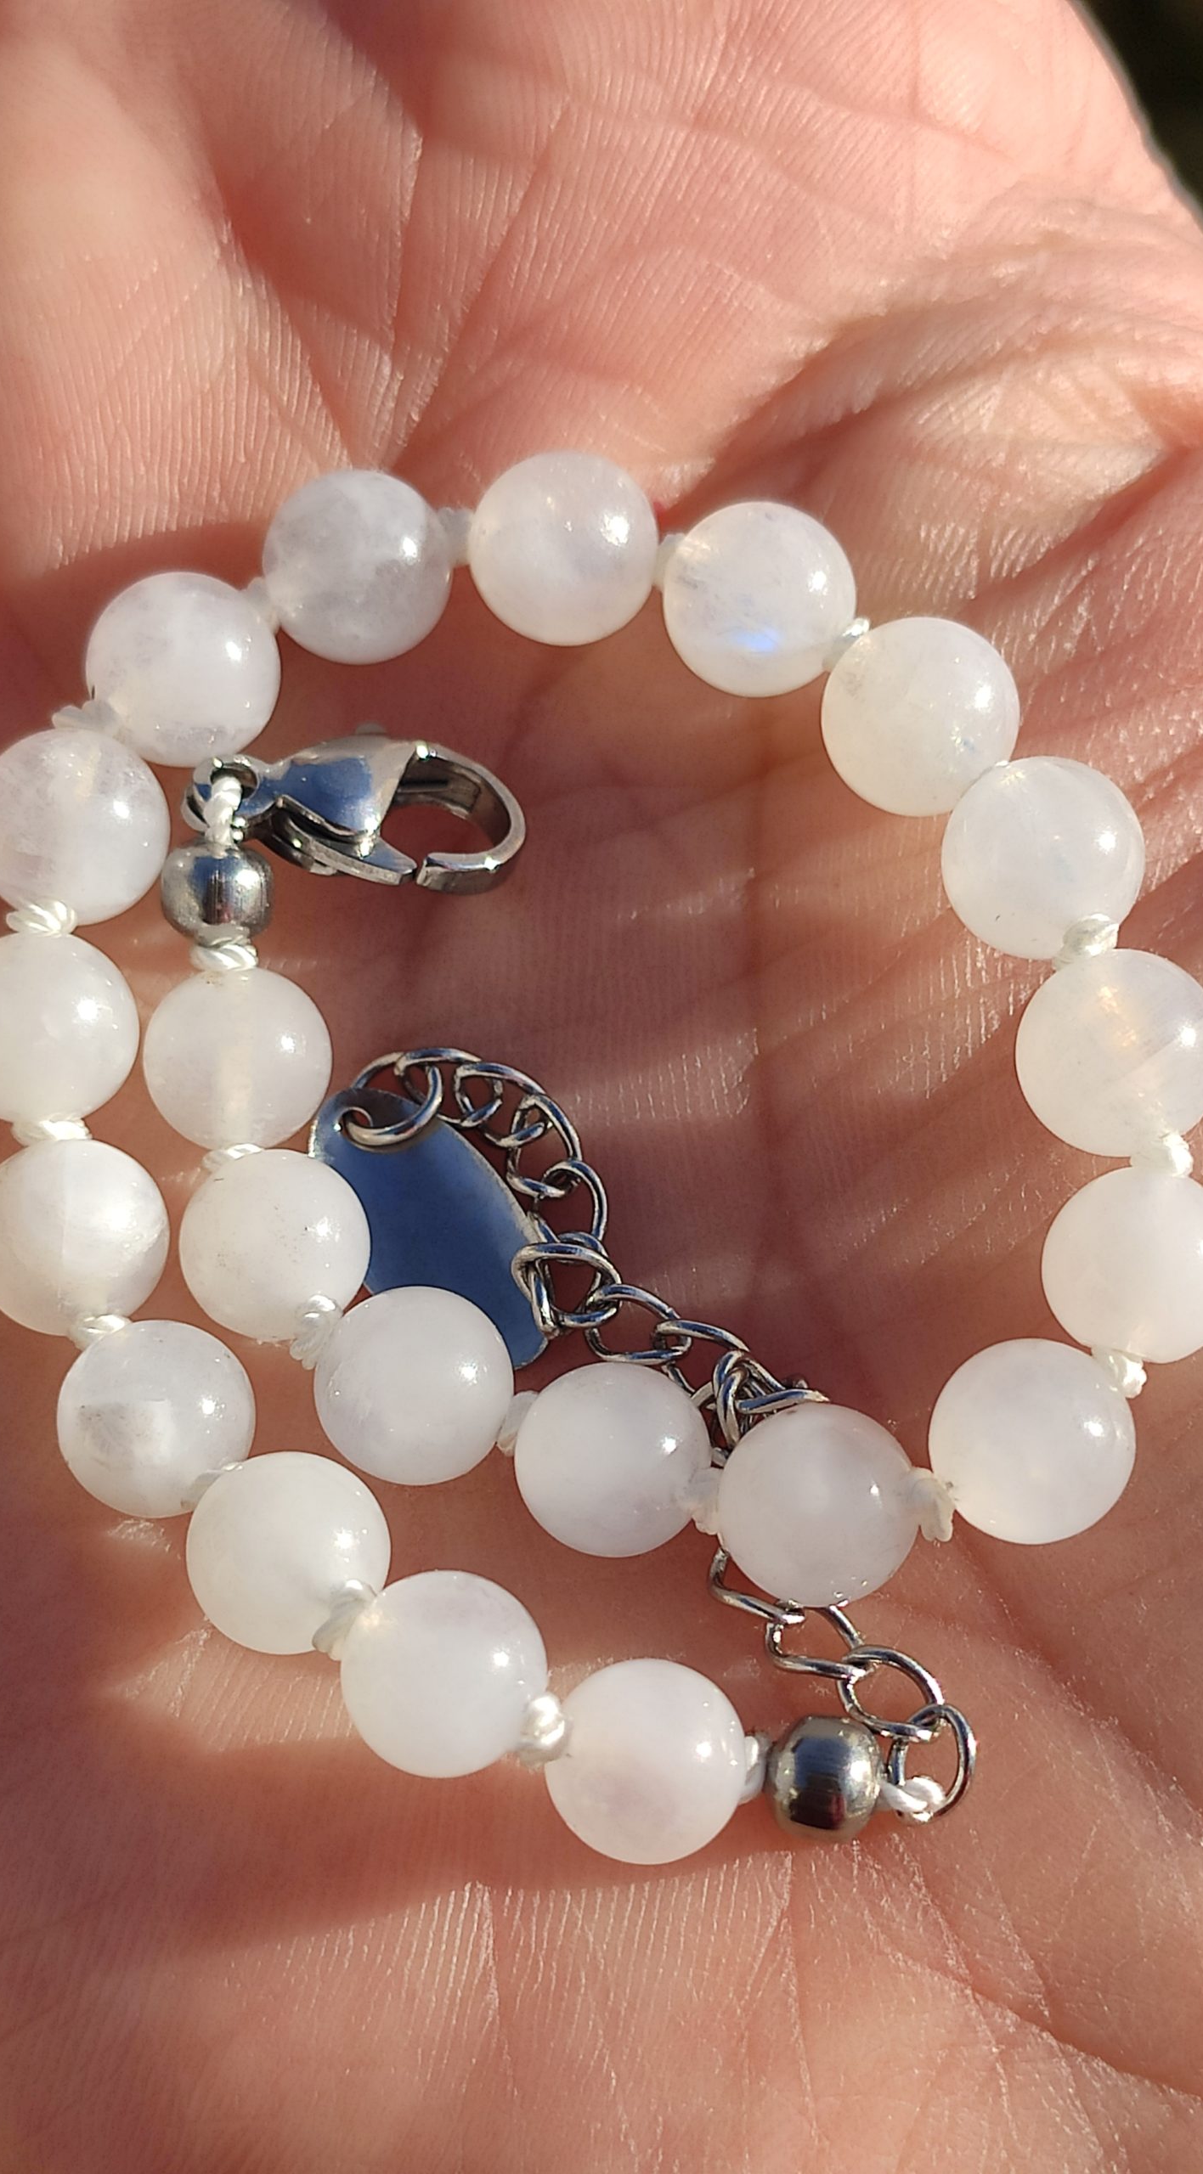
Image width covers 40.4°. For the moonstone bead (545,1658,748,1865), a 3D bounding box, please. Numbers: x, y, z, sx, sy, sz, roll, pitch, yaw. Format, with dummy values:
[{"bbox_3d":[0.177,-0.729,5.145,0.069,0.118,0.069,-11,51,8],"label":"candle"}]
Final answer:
[{"bbox_3d":[0.002,0.026,0.064,0.008,0.008,0.008,0,65,0],"label":"moonstone bead"}]

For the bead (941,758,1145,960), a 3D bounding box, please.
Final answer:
[{"bbox_3d":[0.017,-0.009,0.064,0.008,0.008,0.008,0,60,0],"label":"bead"}]

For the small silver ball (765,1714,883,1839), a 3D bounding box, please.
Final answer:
[{"bbox_3d":[0.009,0.026,0.062,0.004,0.005,0.005,8,73,0],"label":"small silver ball"}]

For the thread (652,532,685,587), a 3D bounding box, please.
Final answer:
[{"bbox_3d":[0.003,-0.021,0.065,0.001,0.002,0.002,16,73,3],"label":"thread"}]

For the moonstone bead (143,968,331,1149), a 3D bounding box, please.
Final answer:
[{"bbox_3d":[-0.015,-0.001,0.069,0.008,0.008,0.008,0,60,0],"label":"moonstone bead"}]

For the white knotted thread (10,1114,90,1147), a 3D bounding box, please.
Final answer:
[{"bbox_3d":[-0.018,0.001,0.053,0.002,0.002,0.001,-9,70,-3],"label":"white knotted thread"}]

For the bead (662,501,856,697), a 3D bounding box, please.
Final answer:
[{"bbox_3d":[0.006,-0.019,0.065,0.008,0.008,0.008,0,73,0],"label":"bead"}]

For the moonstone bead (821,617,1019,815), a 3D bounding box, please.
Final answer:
[{"bbox_3d":[0.013,-0.015,0.066,0.008,0.008,0.008,0,60,0],"label":"moonstone bead"}]

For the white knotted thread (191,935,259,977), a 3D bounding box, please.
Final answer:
[{"bbox_3d":[-0.013,-0.004,0.055,0.002,0.002,0.001,0,70,0],"label":"white knotted thread"}]

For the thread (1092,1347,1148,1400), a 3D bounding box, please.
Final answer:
[{"bbox_3d":[0.020,0.011,0.063,0.003,0.002,0.002,32,69,14],"label":"thread"}]

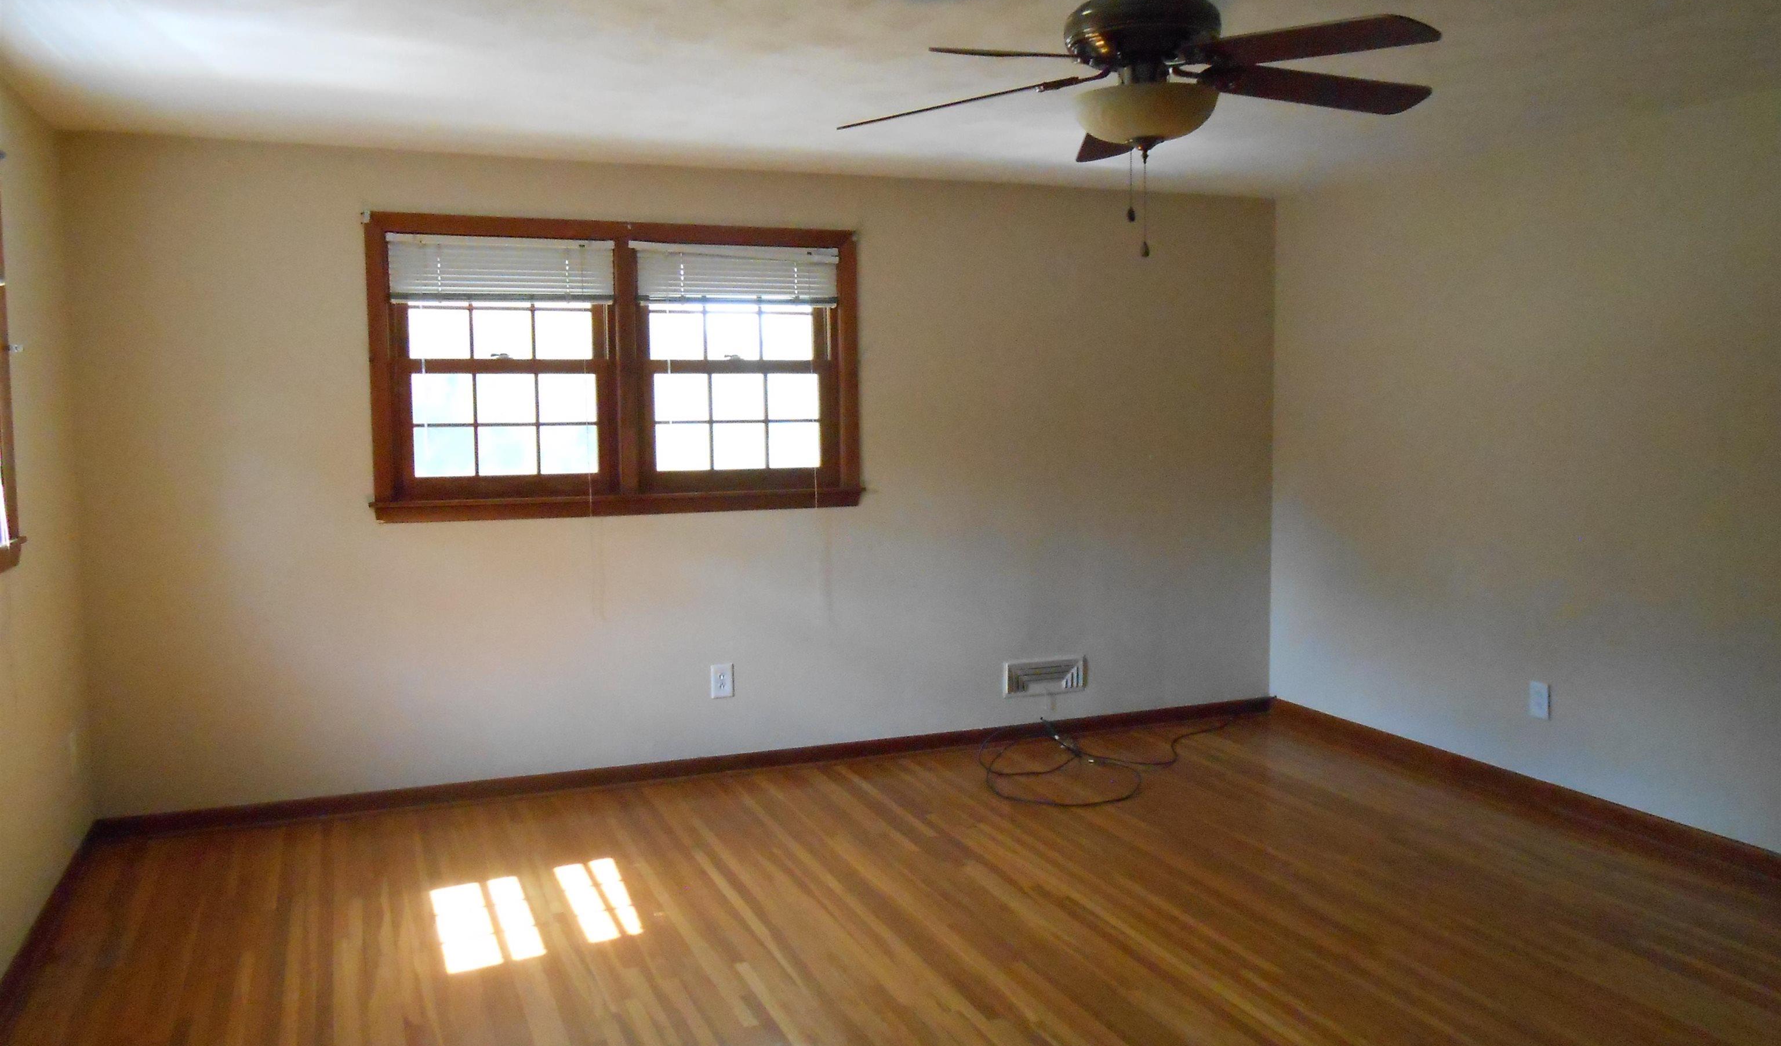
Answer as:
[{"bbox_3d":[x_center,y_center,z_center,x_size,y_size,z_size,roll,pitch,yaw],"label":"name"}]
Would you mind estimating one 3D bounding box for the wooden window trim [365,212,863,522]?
[{"bbox_3d":[-0.952,-0.559,4.869,1.798,1.048,0.080,-2,5,-21],"label":"wooden window trim"}]

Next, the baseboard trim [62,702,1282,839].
[{"bbox_3d":[-0.431,0.923,5.202,4.637,0.084,0.022,-2,5,-21],"label":"baseboard trim"}]

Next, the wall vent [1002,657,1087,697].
[{"bbox_3d":[0.644,0.643,5.604,0.384,0.143,0.025,-2,5,-21],"label":"wall vent"}]

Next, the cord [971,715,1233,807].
[{"bbox_3d":[0.982,0.895,5.294,1.324,0.100,0.867,-2,5,-21],"label":"cord"}]

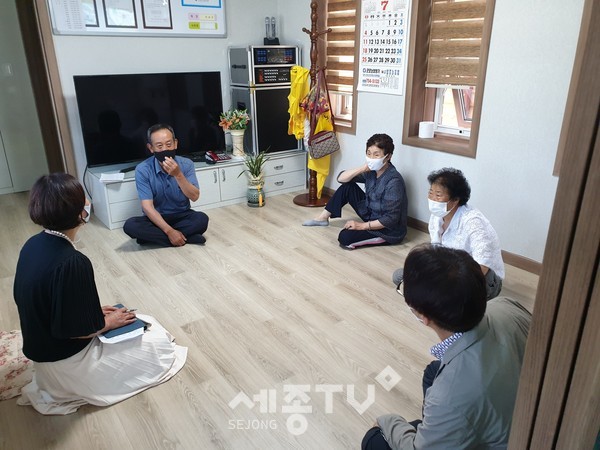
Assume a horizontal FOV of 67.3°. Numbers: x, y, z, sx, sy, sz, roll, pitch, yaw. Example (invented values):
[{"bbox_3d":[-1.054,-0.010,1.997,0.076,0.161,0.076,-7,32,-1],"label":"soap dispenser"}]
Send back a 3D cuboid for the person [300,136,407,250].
[{"bbox_3d":[0.454,-0.300,3.401,0.726,0.805,0.660,-6,21,-14],"label":"person"}]

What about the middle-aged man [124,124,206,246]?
[{"bbox_3d":[-1.057,-0.349,3.499,0.627,0.865,0.568,-2,21,-4],"label":"middle-aged man"}]

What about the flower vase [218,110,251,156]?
[{"bbox_3d":[-0.619,-0.894,4.383,0.297,0.462,0.264,-15,25,-33],"label":"flower vase"}]

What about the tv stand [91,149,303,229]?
[{"bbox_3d":[-0.890,-0.423,4.357,1.976,0.396,0.513,-15,25,-33],"label":"tv stand"}]

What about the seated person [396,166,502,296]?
[{"bbox_3d":[0.884,0.051,2.506,0.660,0.766,0.541,-7,21,-16],"label":"seated person"}]

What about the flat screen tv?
[{"bbox_3d":[-1.233,-0.897,3.932,1.236,0.785,0.172,-13,24,-30],"label":"flat screen tv"}]

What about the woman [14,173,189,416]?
[{"bbox_3d":[-0.897,0.222,1.913,0.594,0.904,0.667,12,24,30],"label":"woman"}]

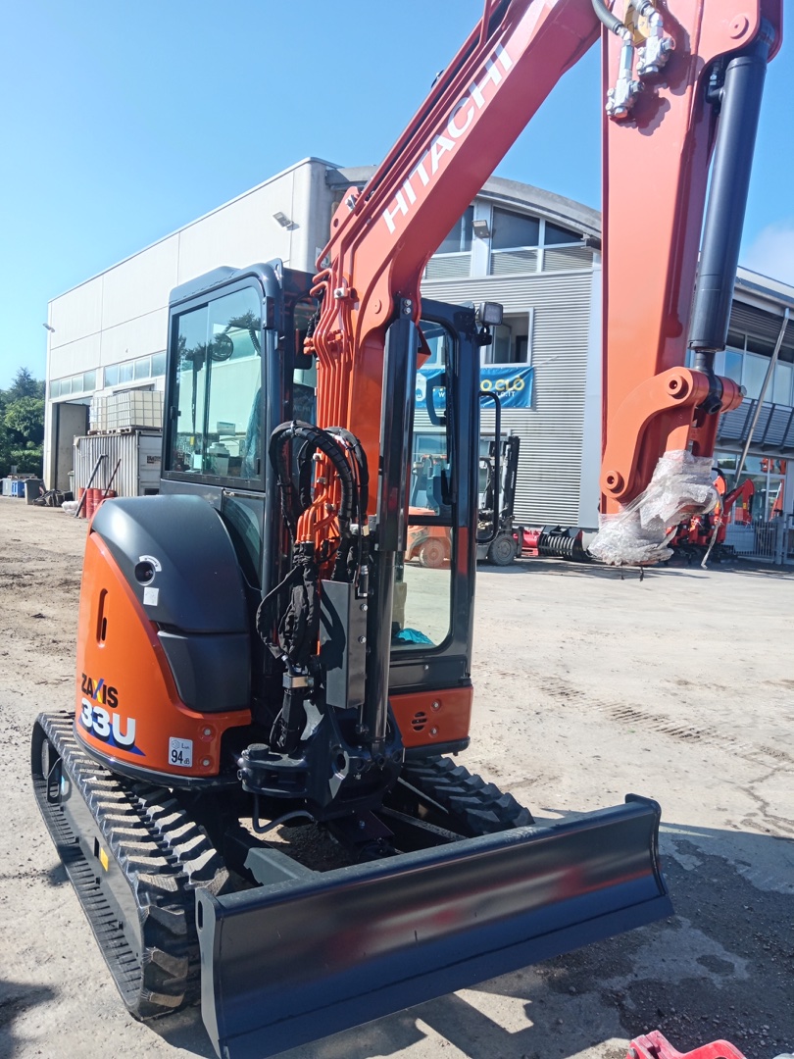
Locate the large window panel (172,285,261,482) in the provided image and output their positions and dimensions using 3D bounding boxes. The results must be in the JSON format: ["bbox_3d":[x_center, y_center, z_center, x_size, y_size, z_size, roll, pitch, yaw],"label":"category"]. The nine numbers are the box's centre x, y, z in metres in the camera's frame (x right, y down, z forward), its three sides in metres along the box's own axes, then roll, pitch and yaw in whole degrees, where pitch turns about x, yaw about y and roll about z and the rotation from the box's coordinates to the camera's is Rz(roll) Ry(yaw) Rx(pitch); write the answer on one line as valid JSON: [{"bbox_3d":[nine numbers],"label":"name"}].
[{"bbox_3d":[-0.755,-0.582,3.392,0.040,0.720,1.130,2,5,-32],"label":"large window panel"}]

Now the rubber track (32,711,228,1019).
[{"bbox_3d":[-1.153,1.188,3.336,0.310,0.470,2.080,2,5,-32],"label":"rubber track"}]

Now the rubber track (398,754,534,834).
[{"bbox_3d":[-0.098,1.217,4.007,0.310,0.470,2.080,2,5,-32],"label":"rubber track"}]

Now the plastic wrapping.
[{"bbox_3d":[0.566,-0.049,1.815,0.180,0.240,0.210,2,5,-32],"label":"plastic wrapping"}]

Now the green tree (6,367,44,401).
[{"bbox_3d":[-24.639,-6.954,54.873,4.200,7.690,4.200,2,4,-24],"label":"green tree"}]

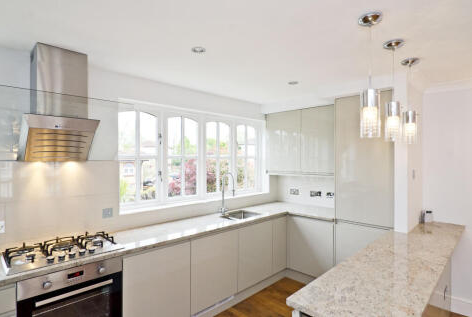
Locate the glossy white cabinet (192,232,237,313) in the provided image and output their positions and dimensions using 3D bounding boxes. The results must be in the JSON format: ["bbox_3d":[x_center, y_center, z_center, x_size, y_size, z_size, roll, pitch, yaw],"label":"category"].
[{"bbox_3d":[-0.384,1.099,2.714,0.606,0.692,0.560,0,0,-43],"label":"glossy white cabinet"}]

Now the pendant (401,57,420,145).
[{"bbox_3d":[1.496,-0.474,2.159,0.130,0.723,0.130,0,0,-43],"label":"pendant"}]

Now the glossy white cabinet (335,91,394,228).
[{"bbox_3d":[1.531,0.008,2.838,0.570,1.357,0.580,0,0,-43],"label":"glossy white cabinet"}]

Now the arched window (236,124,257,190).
[{"bbox_3d":[0.157,-0.004,3.842,0.425,0.980,0.070,0,0,-43],"label":"arched window"}]

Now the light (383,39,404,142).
[{"bbox_3d":[1.155,-0.474,1.836,0.130,0.723,0.130,0,0,-43],"label":"light"}]

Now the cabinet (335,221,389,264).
[{"bbox_3d":[1.533,1.076,2.835,0.570,0.742,0.580,0,0,-43],"label":"cabinet"}]

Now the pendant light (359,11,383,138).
[{"bbox_3d":[0.798,-0.474,1.492,0.130,0.723,0.130,0,0,-43],"label":"pendant light"}]

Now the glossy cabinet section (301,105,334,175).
[{"bbox_3d":[1.232,-0.243,3.425,0.340,0.880,0.560,0,-1,-43],"label":"glossy cabinet section"}]

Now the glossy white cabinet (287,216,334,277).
[{"bbox_3d":[1.108,1.100,3.285,0.570,0.697,0.652,0,0,-43],"label":"glossy white cabinet"}]

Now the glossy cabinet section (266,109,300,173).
[{"bbox_3d":[0.828,-0.235,3.852,0.340,0.880,0.615,0,-1,-43],"label":"glossy cabinet section"}]

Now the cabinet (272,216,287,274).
[{"bbox_3d":[0.374,1.100,3.429,0.300,0.692,0.560,0,0,-43],"label":"cabinet"}]

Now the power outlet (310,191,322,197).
[{"bbox_3d":[1.161,0.520,3.653,0.015,0.081,0.170,0,0,-43],"label":"power outlet"}]

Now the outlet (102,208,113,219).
[{"bbox_3d":[-1.192,0.513,2.342,0.087,0.087,0.015,0,0,-43],"label":"outlet"}]

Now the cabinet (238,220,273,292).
[{"bbox_3d":[0.051,1.100,3.124,0.589,0.692,0.560,0,0,-43],"label":"cabinet"}]

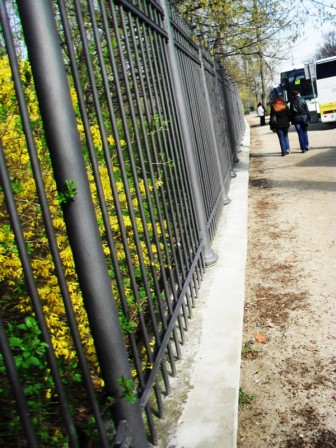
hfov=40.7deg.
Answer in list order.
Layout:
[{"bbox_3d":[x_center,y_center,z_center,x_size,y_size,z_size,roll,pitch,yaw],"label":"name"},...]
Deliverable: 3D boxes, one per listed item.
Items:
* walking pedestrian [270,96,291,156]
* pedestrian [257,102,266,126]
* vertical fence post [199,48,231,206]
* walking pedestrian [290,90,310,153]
[{"bbox_3d":[3.313,-2.870,13.257,0.540,1.670,0.450,-9,13,12],"label":"walking pedestrian"},{"bbox_3d":[6.799,-7.949,32.764,0.420,1.630,0.500,-22,17,-40],"label":"pedestrian"},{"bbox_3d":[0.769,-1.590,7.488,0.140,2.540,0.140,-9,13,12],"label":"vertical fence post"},{"bbox_3d":[3.908,-3.018,13.306,0.550,1.740,0.450,-9,13,12],"label":"walking pedestrian"}]

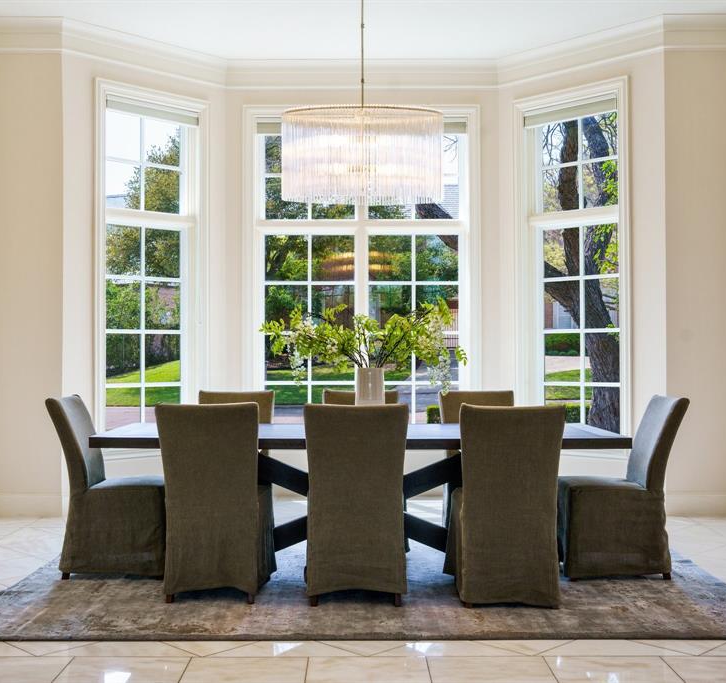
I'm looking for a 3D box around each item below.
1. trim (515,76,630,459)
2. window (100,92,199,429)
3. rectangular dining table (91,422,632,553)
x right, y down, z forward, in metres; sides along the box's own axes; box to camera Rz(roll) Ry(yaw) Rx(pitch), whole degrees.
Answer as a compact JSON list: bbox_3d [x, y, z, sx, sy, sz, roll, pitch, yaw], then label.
[{"bbox_3d":[1.645,-0.558,7.878,1.030,2.870,0.130,-1,-1,42],"label":"trim"},{"bbox_3d":[-1.675,-0.558,7.878,0.930,2.740,0.130,1,-1,-42],"label":"window"},{"bbox_3d":[-0.015,0.878,5.599,2.770,0.765,1.020,0,-1,0],"label":"rectangular dining table"}]

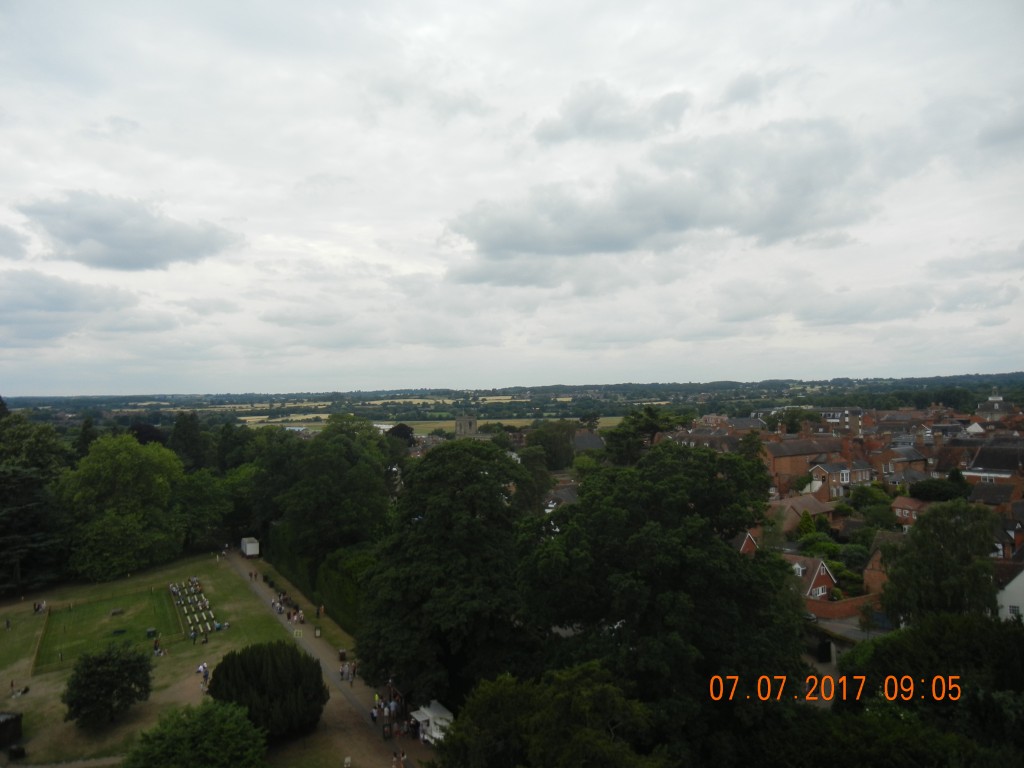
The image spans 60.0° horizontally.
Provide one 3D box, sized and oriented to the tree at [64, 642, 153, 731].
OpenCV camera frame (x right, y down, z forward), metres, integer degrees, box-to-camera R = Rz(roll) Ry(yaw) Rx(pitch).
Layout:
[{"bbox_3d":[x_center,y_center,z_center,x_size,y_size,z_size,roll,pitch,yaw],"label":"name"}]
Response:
[{"bbox_3d":[-41.780,30.780,91.980,9.230,7.550,9.000,-1,0,-25],"label":"tree"}]

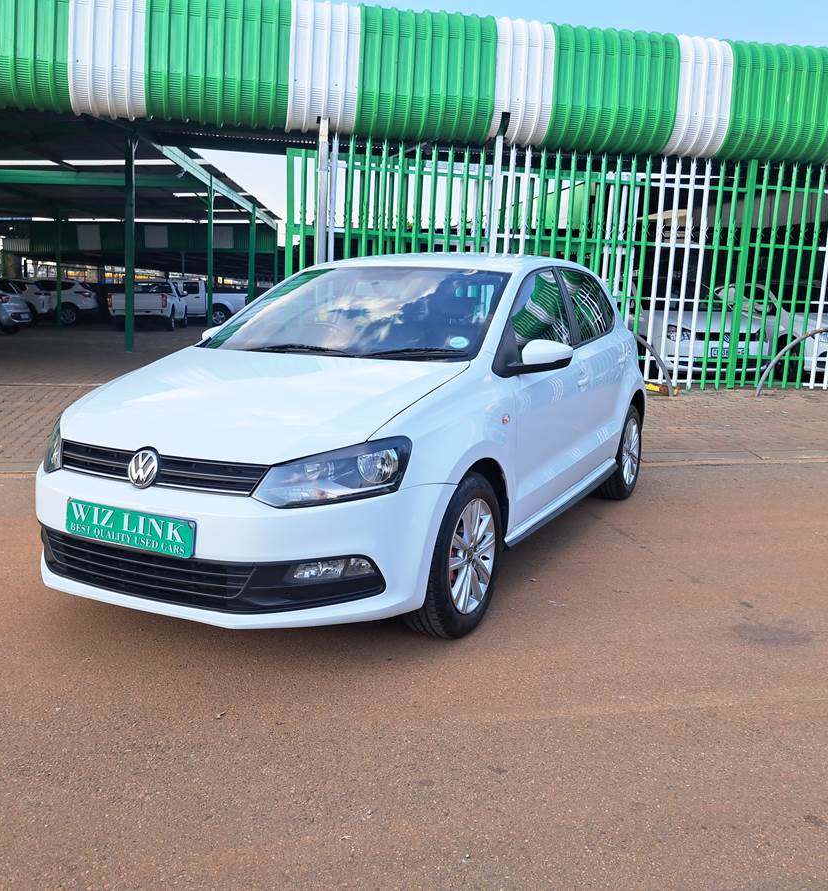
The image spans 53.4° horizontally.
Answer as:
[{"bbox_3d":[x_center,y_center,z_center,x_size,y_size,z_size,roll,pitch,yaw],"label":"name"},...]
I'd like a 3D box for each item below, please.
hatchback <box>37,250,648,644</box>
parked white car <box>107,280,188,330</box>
[{"bbox_3d":[0.026,-0.266,4.220,1.760,1.460,3.970,6,11,26],"label":"hatchback"},{"bbox_3d":[-8.537,-4.652,26.950,1.770,1.660,4.950,0,10,-7],"label":"parked white car"}]

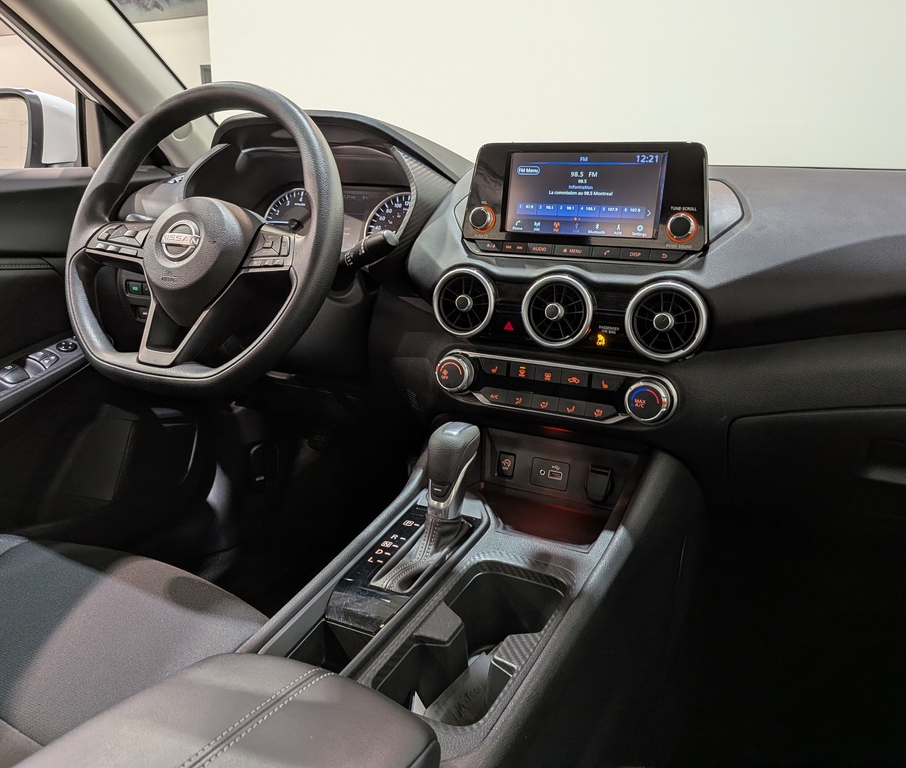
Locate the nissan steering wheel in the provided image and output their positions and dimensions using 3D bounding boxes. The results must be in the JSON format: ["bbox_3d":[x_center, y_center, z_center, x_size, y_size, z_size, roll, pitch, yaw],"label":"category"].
[{"bbox_3d":[-0.273,-0.159,0.792,0.368,0.358,0.100,9,-7,25],"label":"nissan steering wheel"}]

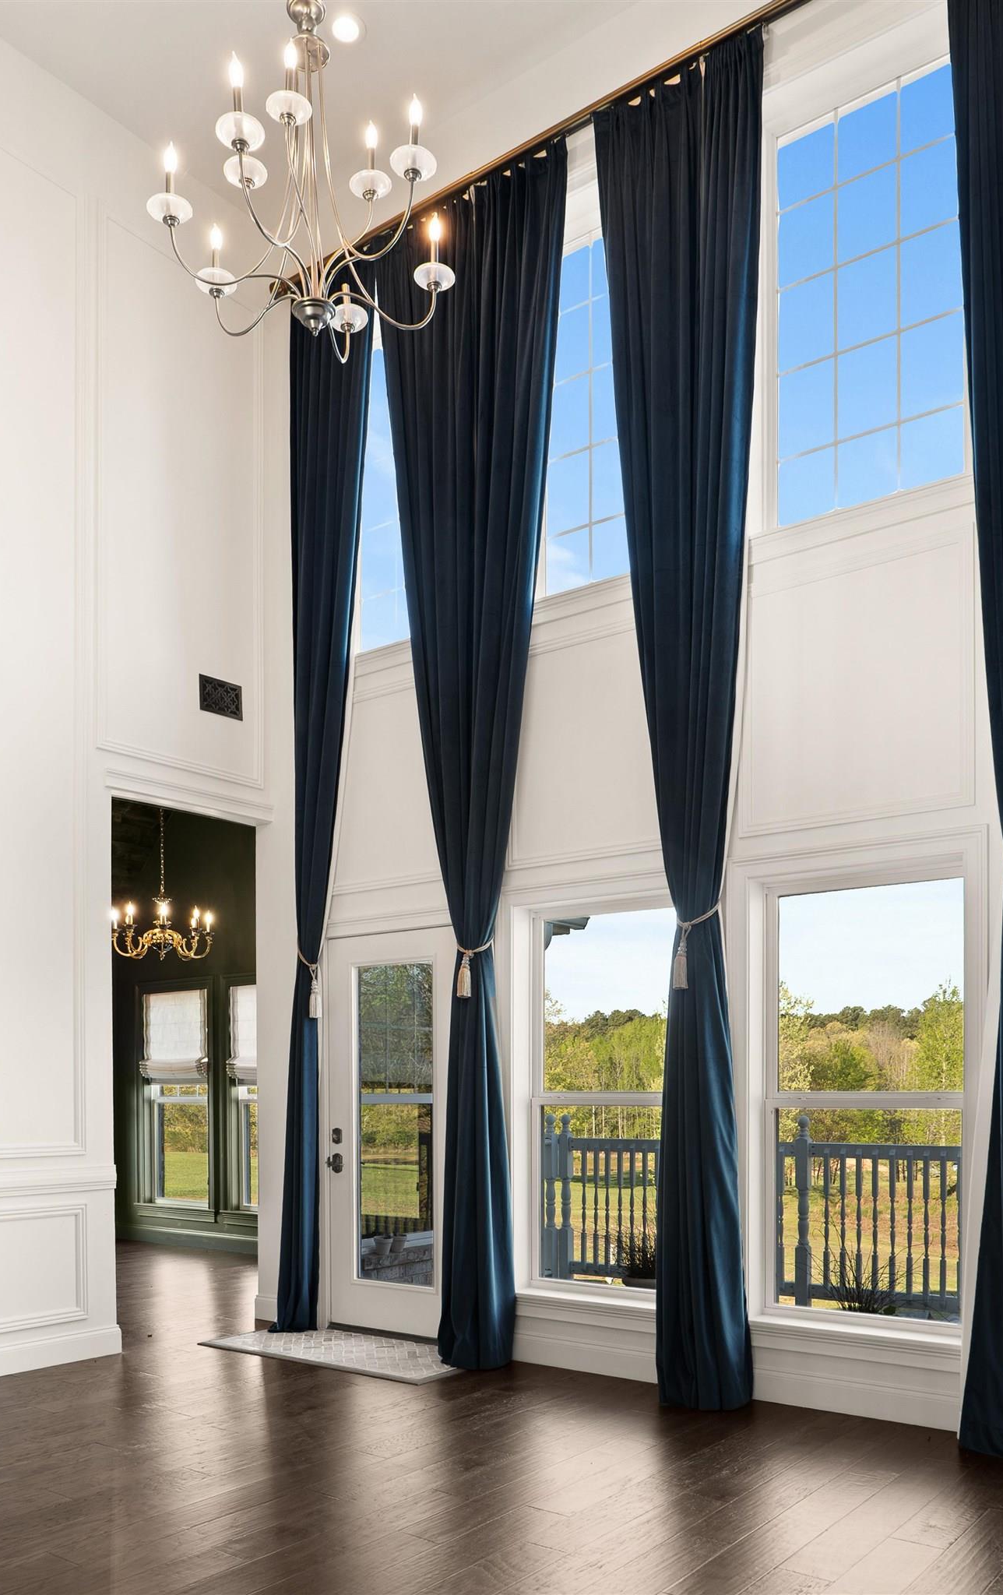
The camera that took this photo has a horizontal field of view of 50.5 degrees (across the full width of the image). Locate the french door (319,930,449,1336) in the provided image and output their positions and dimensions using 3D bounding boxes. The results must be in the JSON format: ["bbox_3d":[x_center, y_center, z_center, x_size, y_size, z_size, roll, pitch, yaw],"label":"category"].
[{"bbox_3d":[-0.548,1.696,5.418,0.900,2.050,0.090,-3,-6,34],"label":"french door"}]

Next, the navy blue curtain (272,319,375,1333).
[{"bbox_3d":[-0.916,0.019,5.516,0.600,5.300,0.220,-3,-6,34],"label":"navy blue curtain"}]

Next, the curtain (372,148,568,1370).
[{"bbox_3d":[-0.146,-0.106,5.040,0.980,5.400,0.240,-3,-6,34],"label":"curtain"}]

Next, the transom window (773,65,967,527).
[{"bbox_3d":[1.510,-2.043,4.393,0.760,1.620,0.110,-3,-6,34],"label":"transom window"}]

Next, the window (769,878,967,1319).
[{"bbox_3d":[1.438,1.202,4.205,0.750,1.670,0.110,-3,-6,34],"label":"window"}]

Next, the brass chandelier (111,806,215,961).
[{"bbox_3d":[-2.132,0.542,6.700,0.660,0.970,0.660,-3,-6,34],"label":"brass chandelier"}]

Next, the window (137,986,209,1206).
[{"bbox_3d":[-2.502,2.289,8.085,0.800,1.670,0.120,-3,-6,34],"label":"window"}]

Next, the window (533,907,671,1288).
[{"bbox_3d":[0.477,1.364,4.801,0.750,1.670,0.110,-3,-6,34],"label":"window"}]

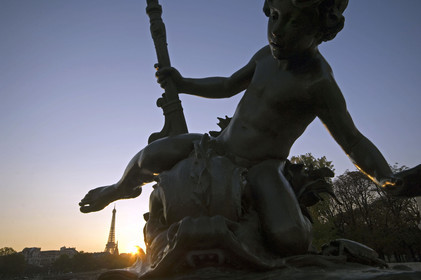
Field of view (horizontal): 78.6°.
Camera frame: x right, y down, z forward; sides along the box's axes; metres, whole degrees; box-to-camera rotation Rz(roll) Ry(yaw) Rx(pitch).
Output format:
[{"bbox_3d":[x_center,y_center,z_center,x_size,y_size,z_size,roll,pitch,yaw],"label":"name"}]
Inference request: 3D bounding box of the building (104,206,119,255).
[{"bbox_3d":[-510.641,494.006,1341.741,125.000,327.000,125.000,15,-32,-36],"label":"building"}]

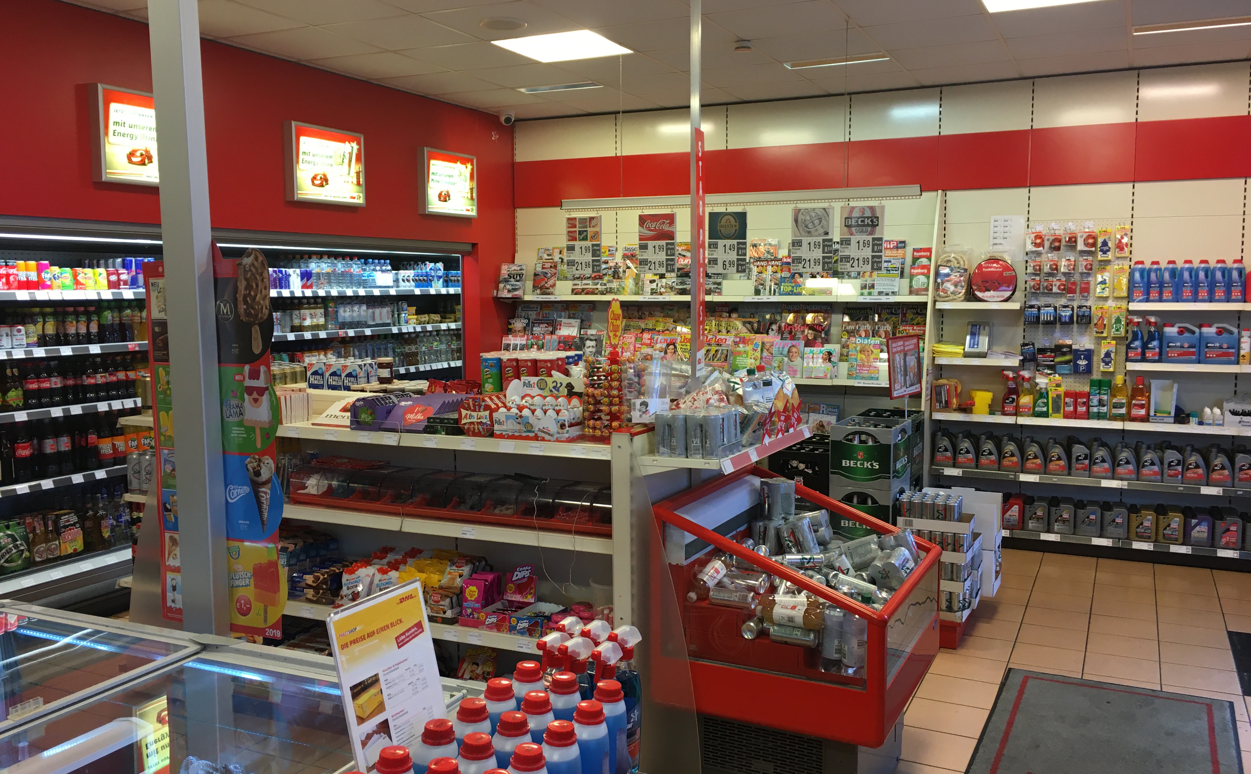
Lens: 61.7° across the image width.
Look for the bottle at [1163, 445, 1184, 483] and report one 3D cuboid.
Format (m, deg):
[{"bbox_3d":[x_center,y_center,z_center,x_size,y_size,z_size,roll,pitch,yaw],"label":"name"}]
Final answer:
[{"bbox_3d":[3.330,0.467,6.371,0.104,0.230,0.070,3,7,26],"label":"bottle"}]

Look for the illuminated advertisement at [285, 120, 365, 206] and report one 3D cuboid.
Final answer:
[{"bbox_3d":[-1.840,-1.358,6.457,0.070,0.460,0.635,3,7,26],"label":"illuminated advertisement"}]

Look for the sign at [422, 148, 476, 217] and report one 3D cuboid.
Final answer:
[{"bbox_3d":[-1.267,-1.448,7.508,0.075,0.456,0.607,2,6,26],"label":"sign"}]

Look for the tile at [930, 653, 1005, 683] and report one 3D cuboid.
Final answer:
[{"bbox_3d":[1.505,1.236,4.591,0.298,0.010,0.298,2,6,26],"label":"tile"}]

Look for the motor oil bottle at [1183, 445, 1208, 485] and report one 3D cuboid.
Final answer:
[{"bbox_3d":[3.437,0.470,6.322,0.126,0.235,0.075,3,7,26],"label":"motor oil bottle"}]

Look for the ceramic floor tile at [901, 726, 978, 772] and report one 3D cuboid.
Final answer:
[{"bbox_3d":[1.119,1.316,3.804,0.298,0.010,0.298,2,6,26],"label":"ceramic floor tile"}]

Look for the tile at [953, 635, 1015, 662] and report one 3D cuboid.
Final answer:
[{"bbox_3d":[1.658,1.222,4.914,0.300,0.010,0.300,2,6,26],"label":"tile"}]

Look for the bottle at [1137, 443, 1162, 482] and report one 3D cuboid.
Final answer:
[{"bbox_3d":[3.207,0.461,6.394,0.123,0.232,0.072,2,6,26],"label":"bottle"}]

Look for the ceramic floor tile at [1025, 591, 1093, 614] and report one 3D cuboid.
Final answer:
[{"bbox_3d":[2.303,1.145,5.543,0.298,0.010,0.298,2,6,26],"label":"ceramic floor tile"}]

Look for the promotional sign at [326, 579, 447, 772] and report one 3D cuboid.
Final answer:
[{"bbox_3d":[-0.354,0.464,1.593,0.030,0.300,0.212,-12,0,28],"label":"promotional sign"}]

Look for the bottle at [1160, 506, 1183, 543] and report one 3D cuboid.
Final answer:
[{"bbox_3d":[3.253,0.820,6.253,0.141,0.222,0.066,3,7,26],"label":"bottle"}]

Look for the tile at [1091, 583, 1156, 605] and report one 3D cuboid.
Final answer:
[{"bbox_3d":[2.714,1.120,5.702,0.298,0.010,0.298,2,6,26],"label":"tile"}]

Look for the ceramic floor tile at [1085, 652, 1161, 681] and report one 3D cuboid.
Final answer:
[{"bbox_3d":[2.187,1.238,4.618,0.298,0.010,0.294,3,6,26],"label":"ceramic floor tile"}]

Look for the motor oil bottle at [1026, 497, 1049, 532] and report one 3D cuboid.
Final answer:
[{"bbox_3d":[2.574,0.796,6.559,0.128,0.201,0.068,3,6,25],"label":"motor oil bottle"}]

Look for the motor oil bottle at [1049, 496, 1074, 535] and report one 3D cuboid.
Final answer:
[{"bbox_3d":[2.773,0.813,6.637,0.138,0.233,0.065,2,6,26],"label":"motor oil bottle"}]

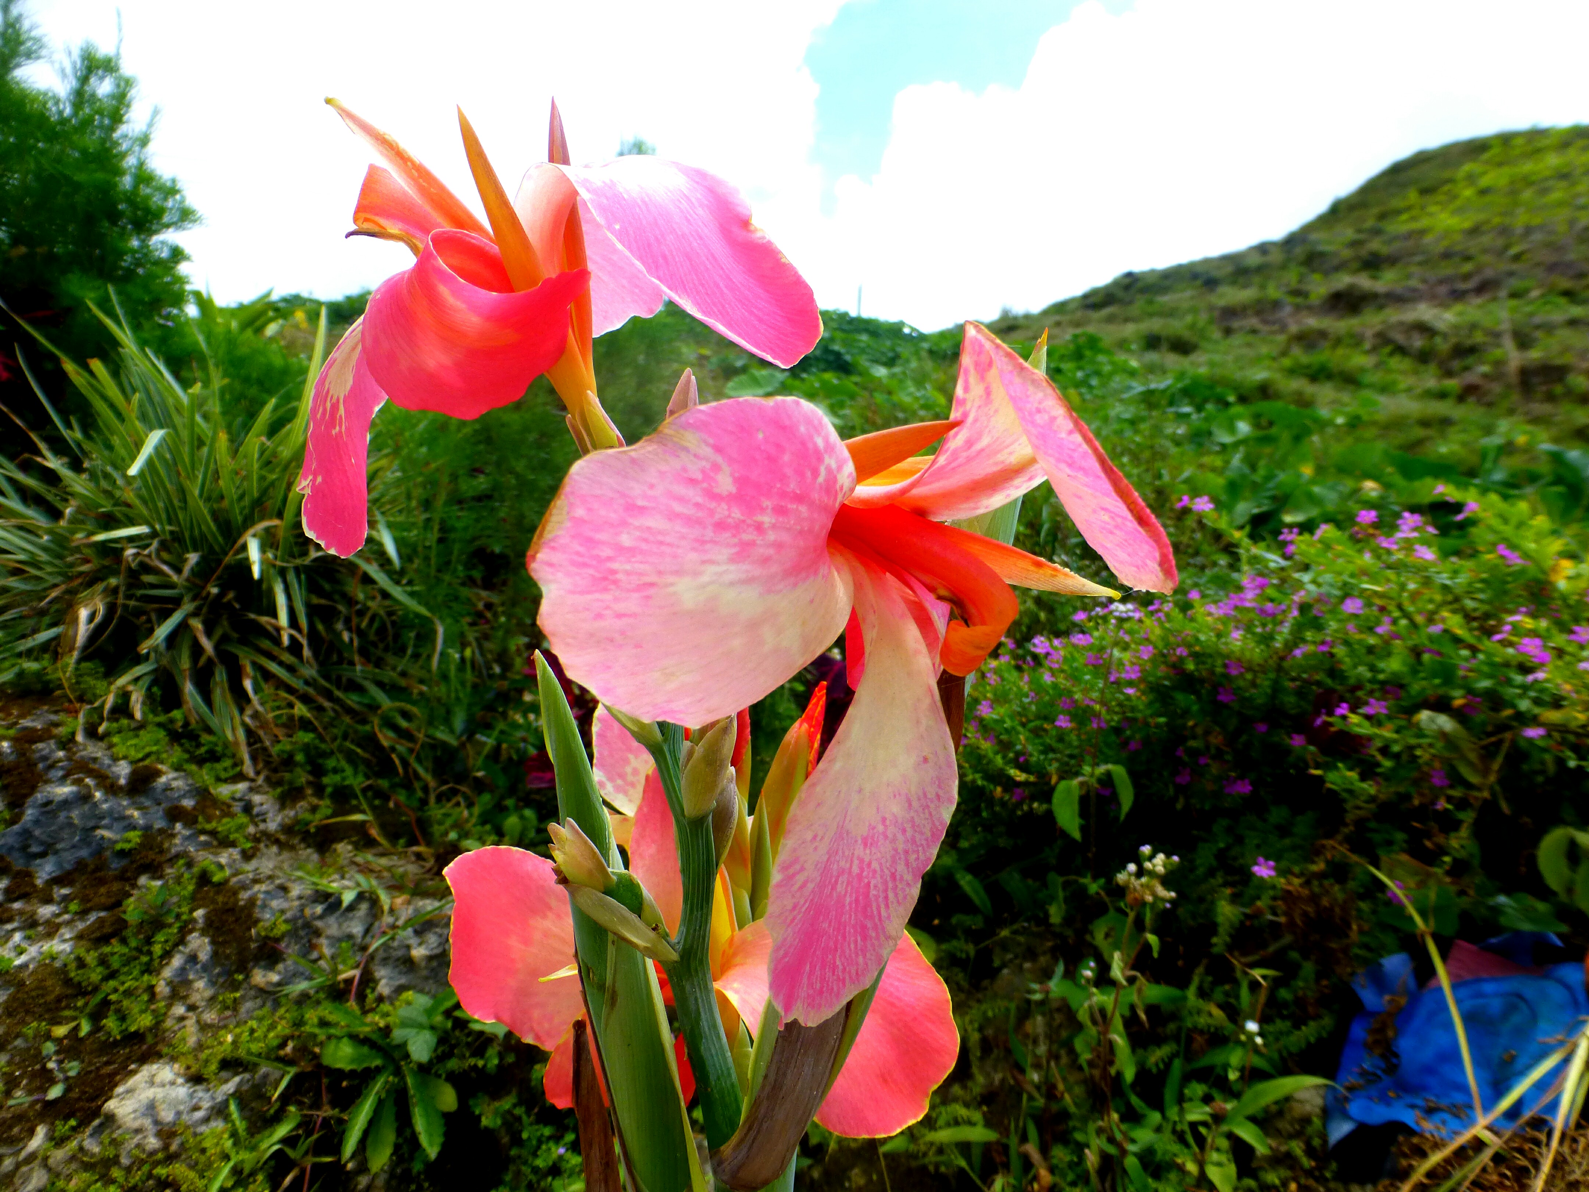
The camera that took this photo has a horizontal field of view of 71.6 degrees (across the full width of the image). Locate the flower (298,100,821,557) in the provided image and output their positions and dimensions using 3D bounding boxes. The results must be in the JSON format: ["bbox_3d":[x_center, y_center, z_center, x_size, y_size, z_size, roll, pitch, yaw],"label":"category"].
[{"bbox_3d":[-0.071,-0.071,0.325,0.150,0.109,0.100,3,8,27],"label":"flower"}]

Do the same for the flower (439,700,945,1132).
[{"bbox_3d":[-0.028,0.095,0.345,0.150,0.099,0.100,2,7,18],"label":"flower"}]

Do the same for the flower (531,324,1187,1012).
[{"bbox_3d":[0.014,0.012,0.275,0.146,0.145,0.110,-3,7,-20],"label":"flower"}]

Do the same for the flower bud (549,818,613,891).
[{"bbox_3d":[-0.056,0.068,0.290,0.017,0.014,0.013,5,9,37],"label":"flower bud"}]

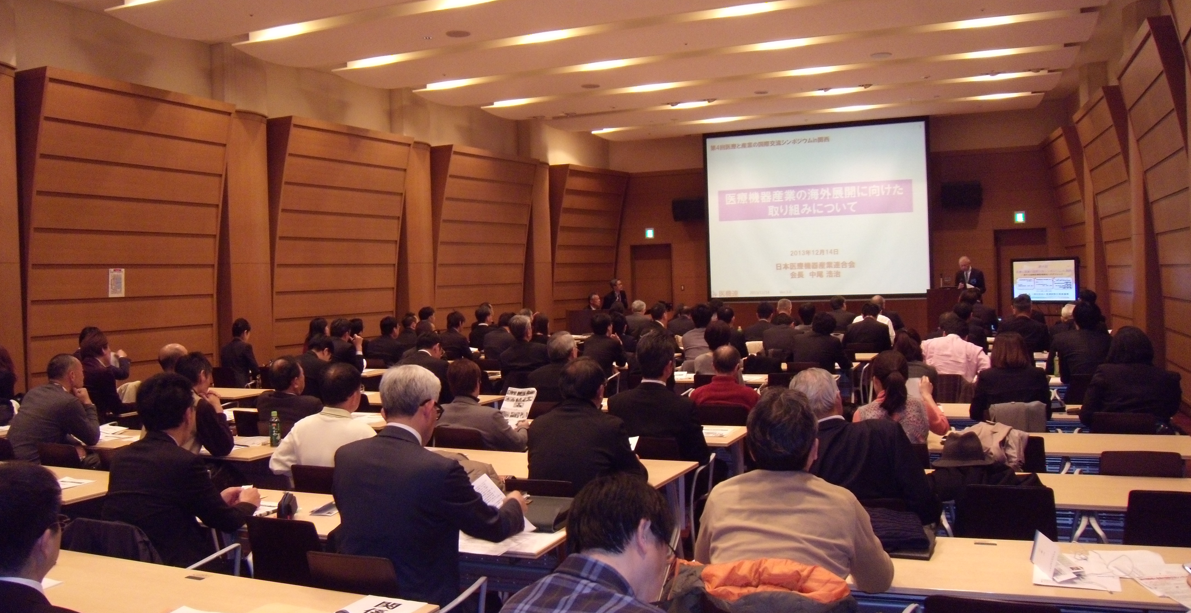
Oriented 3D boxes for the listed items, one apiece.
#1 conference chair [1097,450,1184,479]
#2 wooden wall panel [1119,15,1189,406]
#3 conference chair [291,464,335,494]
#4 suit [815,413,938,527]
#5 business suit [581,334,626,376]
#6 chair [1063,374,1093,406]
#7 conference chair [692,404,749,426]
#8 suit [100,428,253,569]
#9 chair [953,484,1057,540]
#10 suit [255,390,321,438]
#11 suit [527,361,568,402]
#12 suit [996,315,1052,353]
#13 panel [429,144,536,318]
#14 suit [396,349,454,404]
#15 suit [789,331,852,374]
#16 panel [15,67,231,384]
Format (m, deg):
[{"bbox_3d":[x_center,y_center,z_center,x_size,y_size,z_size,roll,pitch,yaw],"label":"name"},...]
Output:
[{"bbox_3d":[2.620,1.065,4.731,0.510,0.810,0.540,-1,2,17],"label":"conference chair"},{"bbox_3d":[5.810,-0.837,9.821,0.542,3.689,2.539,-1,2,23],"label":"wooden wall panel"},{"bbox_3d":[-1.120,1.126,4.701,0.560,0.840,0.560,0,2,23],"label":"conference chair"},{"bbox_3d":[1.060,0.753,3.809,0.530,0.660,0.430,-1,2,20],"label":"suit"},{"bbox_3d":[0.063,0.599,10.100,0.470,0.670,0.400,0,2,28],"label":"business suit"},{"bbox_3d":[3.737,0.942,7.458,0.560,0.840,0.560,-1,2,14],"label":"chair"},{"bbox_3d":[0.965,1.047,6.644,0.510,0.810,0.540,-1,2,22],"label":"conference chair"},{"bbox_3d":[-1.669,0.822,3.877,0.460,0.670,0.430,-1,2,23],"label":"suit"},{"bbox_3d":[1.636,1.103,3.939,0.560,0.840,0.560,-1,2,14],"label":"chair"},{"bbox_3d":[-1.913,0.840,6.157,0.460,0.630,0.410,-1,2,24],"label":"suit"},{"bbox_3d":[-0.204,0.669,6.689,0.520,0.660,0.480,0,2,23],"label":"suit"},{"bbox_3d":[4.377,0.412,9.858,0.500,0.650,0.410,-1,2,23],"label":"suit"},{"bbox_3d":[-1.978,-0.898,18.193,0.540,3.930,2.712,0,2,32],"label":"panel"},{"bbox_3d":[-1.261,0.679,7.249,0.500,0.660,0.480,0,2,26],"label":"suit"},{"bbox_3d":[2.188,0.570,9.380,0.550,0.670,0.400,-1,2,20],"label":"suit"},{"bbox_3d":[-4.711,-0.395,9.956,0.550,3.640,2.330,0,2,24],"label":"panel"}]

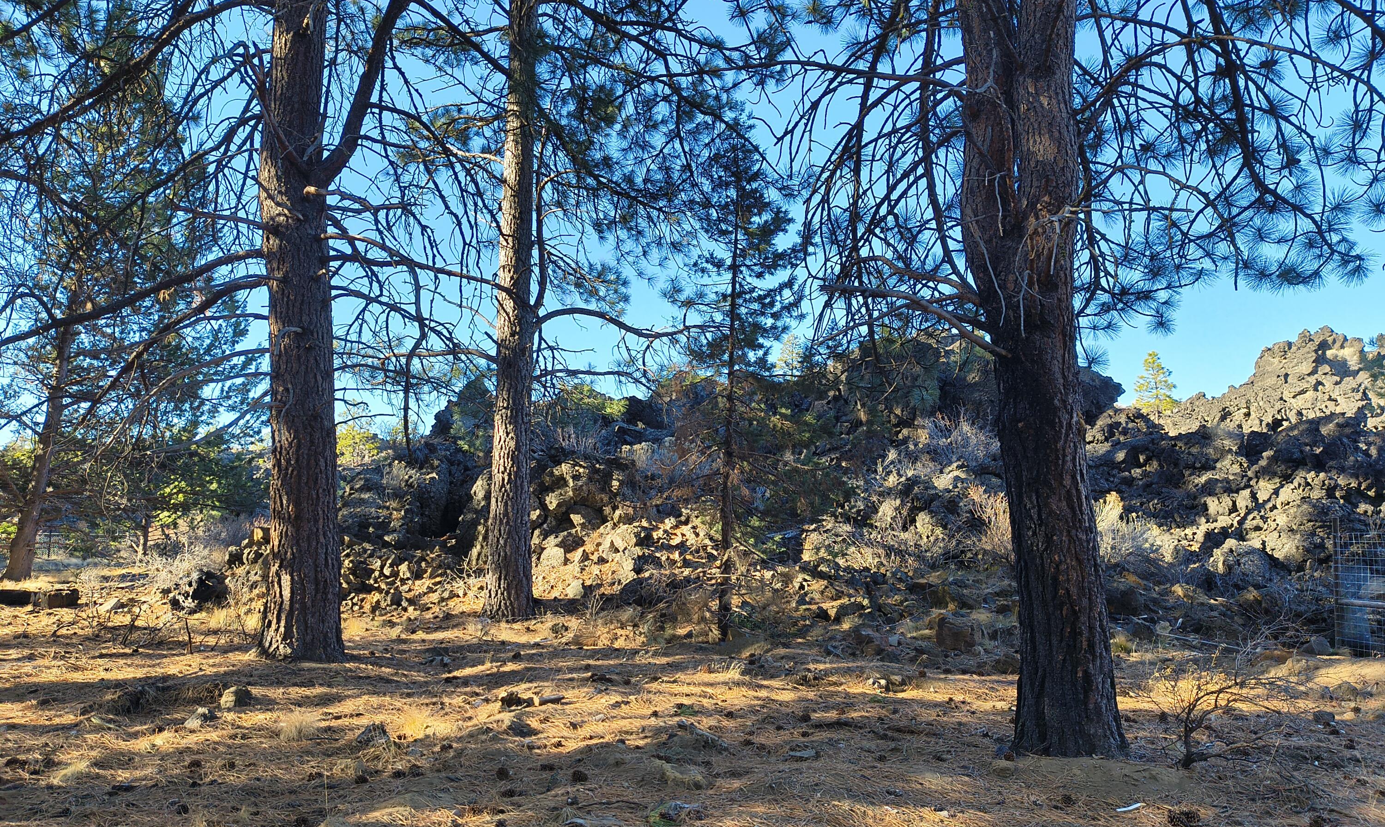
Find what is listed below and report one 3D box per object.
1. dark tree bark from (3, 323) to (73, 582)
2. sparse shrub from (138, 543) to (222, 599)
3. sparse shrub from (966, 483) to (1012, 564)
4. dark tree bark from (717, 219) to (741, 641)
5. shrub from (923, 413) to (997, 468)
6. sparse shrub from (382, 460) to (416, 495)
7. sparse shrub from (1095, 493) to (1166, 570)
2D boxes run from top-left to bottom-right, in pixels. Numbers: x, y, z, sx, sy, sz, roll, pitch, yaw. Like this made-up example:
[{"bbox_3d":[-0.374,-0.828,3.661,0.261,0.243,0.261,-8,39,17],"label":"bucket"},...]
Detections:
[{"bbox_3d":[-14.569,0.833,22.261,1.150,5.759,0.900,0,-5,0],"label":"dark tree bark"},{"bbox_3d":[-8.995,2.760,17.543,1.537,0.939,1.200,0,-5,0],"label":"sparse shrub"},{"bbox_3d":[4.679,1.731,15.558,0.858,1.288,0.900,0,-5,0],"label":"sparse shrub"},{"bbox_3d":[0.443,0.156,12.235,0.250,5.175,0.220,0,-5,0],"label":"dark tree bark"},{"bbox_3d":[5.100,0.514,19.048,1.401,1.053,1.150,0,-5,0],"label":"shrub"},{"bbox_3d":[-4.706,1.022,16.024,0.555,0.536,0.500,0,-5,0],"label":"sparse shrub"},{"bbox_3d":[6.554,1.773,15.052,1.140,1.149,1.050,0,-5,0],"label":"sparse shrub"}]

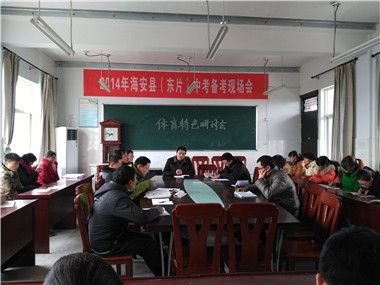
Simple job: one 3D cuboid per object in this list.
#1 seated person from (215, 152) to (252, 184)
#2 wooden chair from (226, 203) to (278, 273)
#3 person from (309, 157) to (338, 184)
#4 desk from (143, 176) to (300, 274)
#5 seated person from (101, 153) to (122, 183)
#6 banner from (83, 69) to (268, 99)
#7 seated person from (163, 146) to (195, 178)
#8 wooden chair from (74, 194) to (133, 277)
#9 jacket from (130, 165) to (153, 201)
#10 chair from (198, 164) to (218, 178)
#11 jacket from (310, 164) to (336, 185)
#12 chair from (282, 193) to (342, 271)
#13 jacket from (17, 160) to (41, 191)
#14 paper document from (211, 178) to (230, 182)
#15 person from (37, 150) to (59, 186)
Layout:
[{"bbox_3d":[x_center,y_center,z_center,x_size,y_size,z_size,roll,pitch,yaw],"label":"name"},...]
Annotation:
[{"bbox_3d":[0.790,0.803,5.600,0.750,1.260,0.550,0,0,-21],"label":"seated person"},{"bbox_3d":[0.500,0.957,2.580,0.420,0.980,0.480,0,0,-5],"label":"wooden chair"},{"bbox_3d":[2.360,0.830,5.330,0.720,1.190,0.530,0,0,-13],"label":"person"},{"bbox_3d":[0.145,1.059,4.287,1.330,0.760,3.300,0,0,-5],"label":"desk"},{"bbox_3d":[-1.270,0.793,5.400,0.750,1.280,0.520,0,0,-5],"label":"seated person"},{"bbox_3d":[-0.300,-1.520,8.140,4.880,0.690,0.030,0,0,-5],"label":"banner"},{"bbox_3d":[-0.230,0.785,6.050,0.600,1.320,0.720,0,0,-2],"label":"seated person"},{"bbox_3d":[-0.765,0.970,2.870,0.500,0.960,0.440,0,0,-5],"label":"wooden chair"},{"bbox_3d":[-0.730,0.600,4.100,0.520,0.650,0.520,0,0,-3],"label":"jacket"},{"bbox_3d":[0.355,0.940,6.050,0.420,0.980,0.480,0,0,-5],"label":"chair"},{"bbox_3d":[2.300,0.644,5.200,0.450,0.560,0.520,0,0,-18],"label":"jacket"},{"bbox_3d":[1.030,0.957,2.740,0.480,0.980,0.430,0,0,0],"label":"chair"},{"bbox_3d":[-2.480,0.600,4.750,0.430,0.580,0.500,0,0,0],"label":"jacket"},{"bbox_3d":[0.550,0.668,5.480,0.340,0.015,0.250,0,0,-5],"label":"paper document"},{"bbox_3d":[-2.440,0.790,5.250,0.700,1.270,0.520,0,0,6],"label":"person"}]

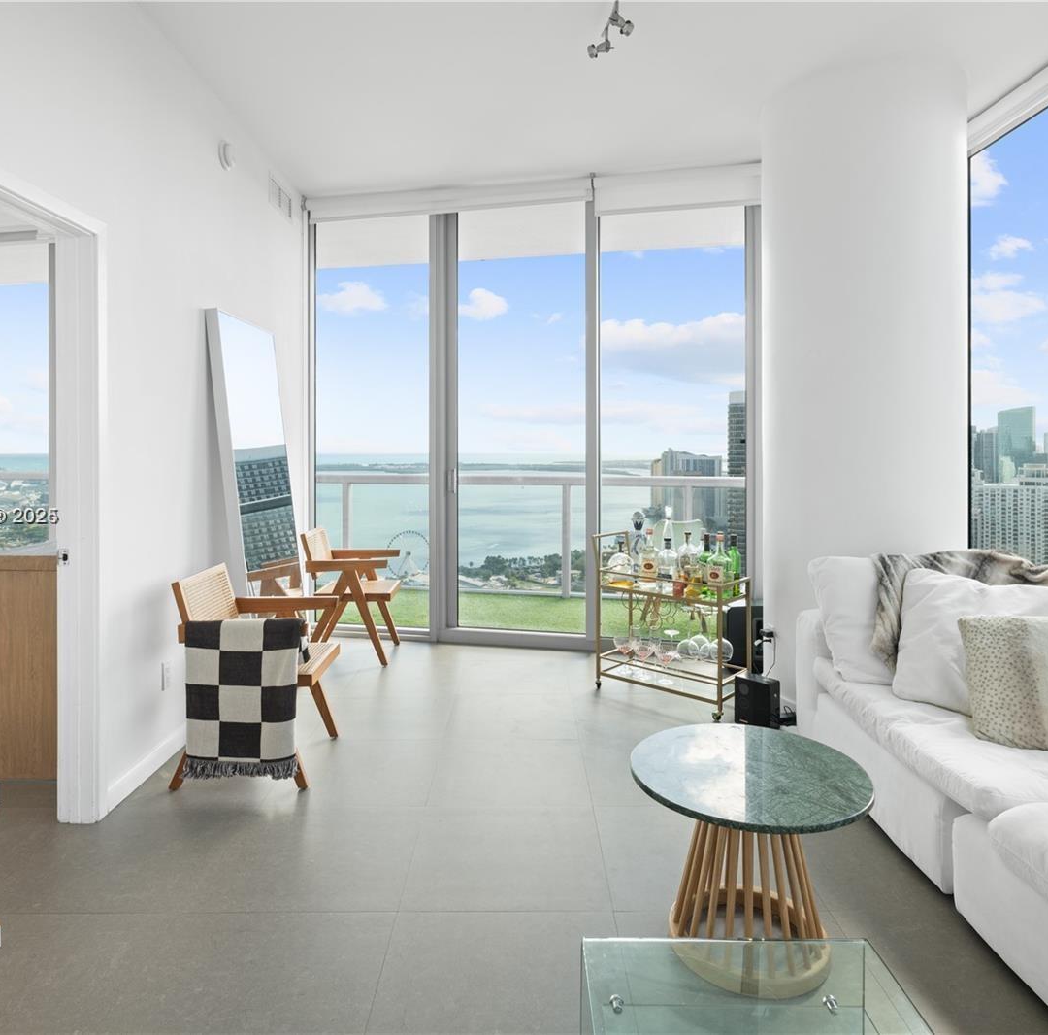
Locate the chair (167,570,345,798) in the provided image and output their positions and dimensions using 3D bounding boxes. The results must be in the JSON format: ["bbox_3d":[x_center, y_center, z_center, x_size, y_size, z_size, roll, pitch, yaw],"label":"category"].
[{"bbox_3d":[-1.137,0.645,2.965,0.575,0.810,0.550,0,4,-1],"label":"chair"}]

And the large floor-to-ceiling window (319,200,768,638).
[{"bbox_3d":[-0.030,-0.575,4.640,3.030,2.950,0.140,1,4,11],"label":"large floor-to-ceiling window"}]

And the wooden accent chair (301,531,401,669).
[{"bbox_3d":[-1.137,0.492,4.530,0.575,0.810,0.550,0,4,-1],"label":"wooden accent chair"}]

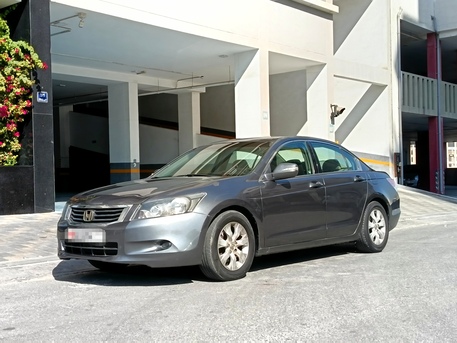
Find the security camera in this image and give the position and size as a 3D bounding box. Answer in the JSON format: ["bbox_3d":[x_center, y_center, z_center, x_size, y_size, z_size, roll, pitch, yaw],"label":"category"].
[{"bbox_3d":[3.728,-2.052,21.680,0.440,0.420,0.280,-1,0,12],"label":"security camera"}]

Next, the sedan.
[{"bbox_3d":[0.327,0.308,7.570,1.870,1.476,4.930,-1,0,41],"label":"sedan"}]

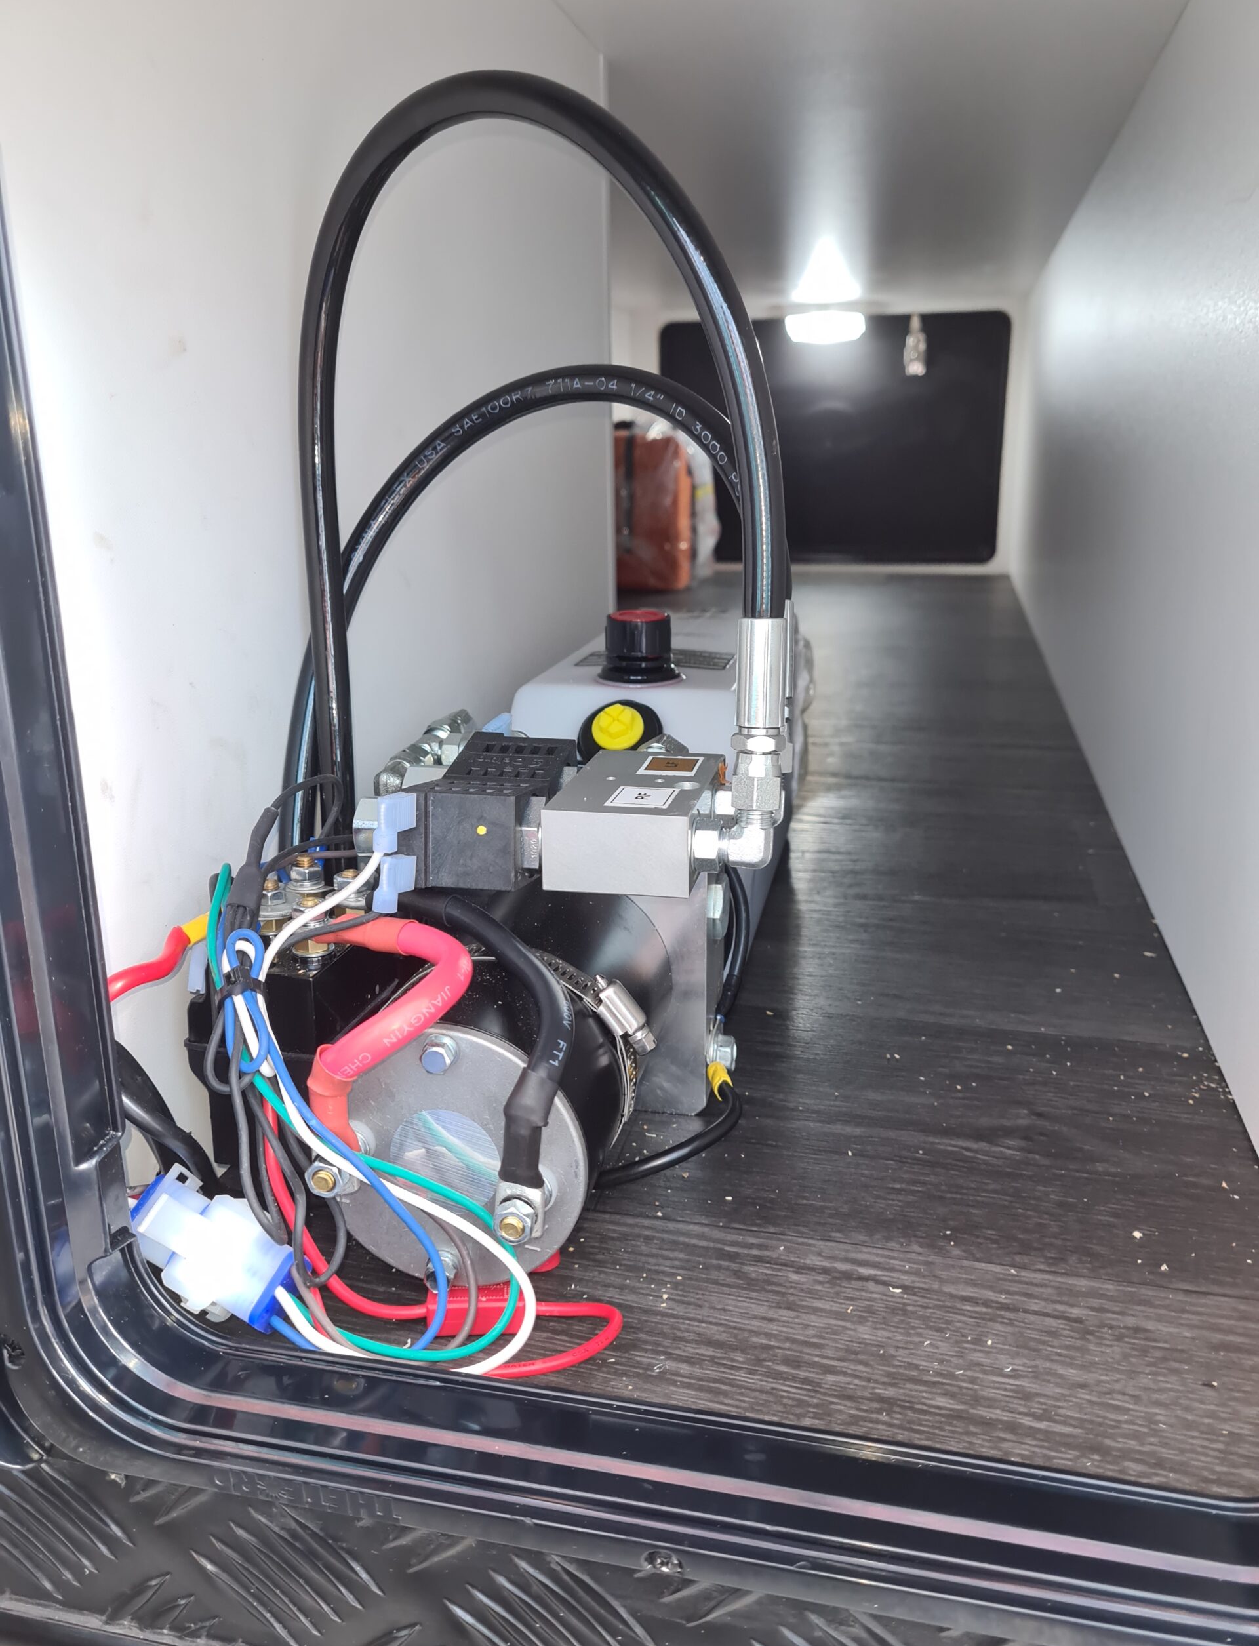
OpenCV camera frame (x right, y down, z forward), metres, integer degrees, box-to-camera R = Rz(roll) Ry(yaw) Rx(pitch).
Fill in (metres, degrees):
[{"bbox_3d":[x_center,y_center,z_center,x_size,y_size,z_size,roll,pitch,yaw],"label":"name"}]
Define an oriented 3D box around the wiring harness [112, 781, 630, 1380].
[{"bbox_3d":[-0.075,0.071,0.390,0.147,0.150,0.115,2,17,11],"label":"wiring harness"}]

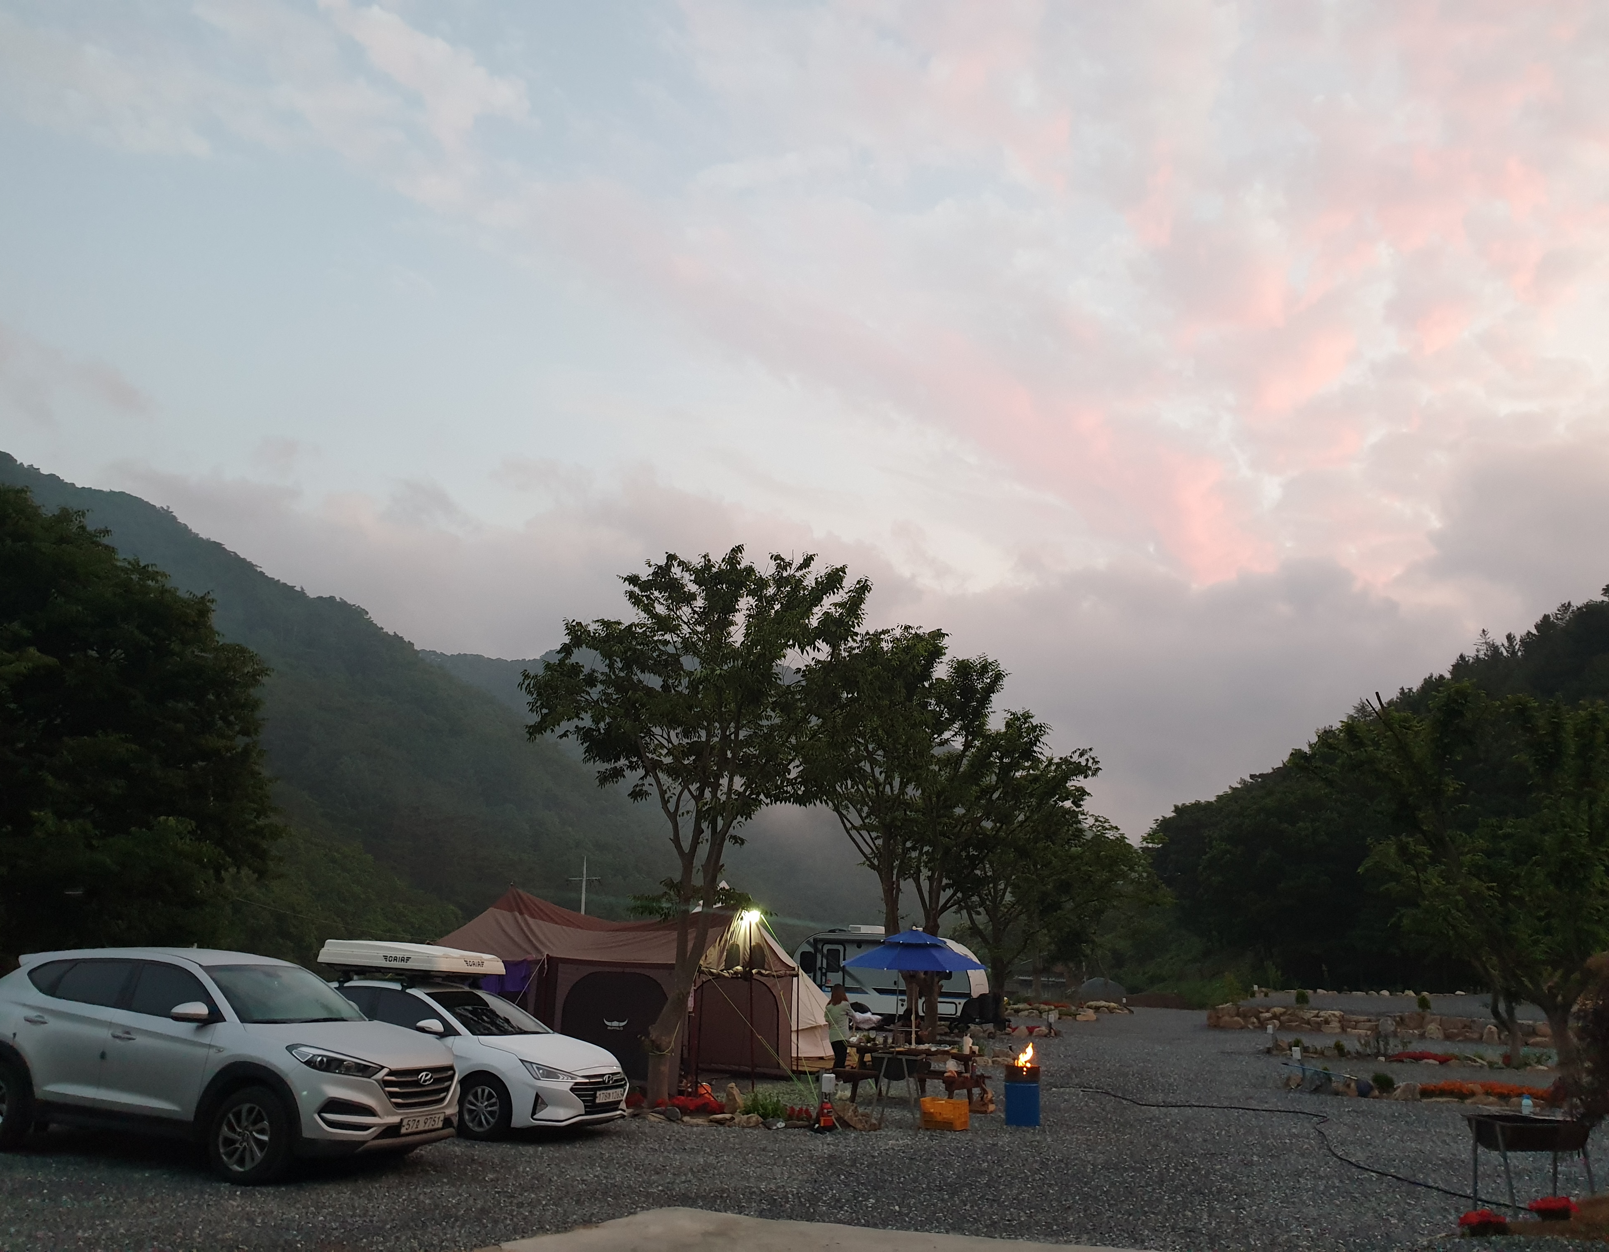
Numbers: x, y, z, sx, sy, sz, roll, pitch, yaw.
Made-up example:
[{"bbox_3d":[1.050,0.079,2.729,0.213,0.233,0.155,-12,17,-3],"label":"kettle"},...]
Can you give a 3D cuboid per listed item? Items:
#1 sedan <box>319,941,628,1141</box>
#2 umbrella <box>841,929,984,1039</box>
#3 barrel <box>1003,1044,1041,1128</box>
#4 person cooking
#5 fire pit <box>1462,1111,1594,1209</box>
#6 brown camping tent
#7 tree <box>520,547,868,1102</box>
[{"bbox_3d":[-3.996,4.418,13.438,4.620,1.700,1.820,-5,-18,24],"label":"sedan"},{"bbox_3d":[1.634,5.883,19.034,2.150,2.441,2.150,2,-16,0],"label":"umbrella"},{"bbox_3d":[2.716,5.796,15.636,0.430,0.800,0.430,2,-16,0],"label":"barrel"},{"bbox_3d":[0.498,6.170,18.626,0.480,1.640,0.450,-10,-20,35],"label":"person cooking"},{"bbox_3d":[6.254,4.594,10.818,0.840,0.730,0.600,1,-16,3],"label":"fire pit"},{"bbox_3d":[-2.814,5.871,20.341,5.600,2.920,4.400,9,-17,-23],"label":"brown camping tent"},{"bbox_3d":[-1.596,2.677,17.529,4.750,7.583,4.700,2,-16,0],"label":"tree"}]

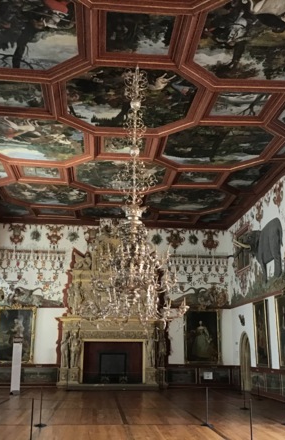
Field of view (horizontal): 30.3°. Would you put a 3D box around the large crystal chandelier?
[{"bbox_3d":[-0.184,-0.721,11.548,2.300,5.950,2.300,2,-14,-5],"label":"large crystal chandelier"}]

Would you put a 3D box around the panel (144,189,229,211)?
[{"bbox_3d":[2.100,-0.885,24.032,3.446,0.150,3.466,1,-14,-4],"label":"panel"}]

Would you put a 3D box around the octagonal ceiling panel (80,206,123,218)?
[{"bbox_3d":[-1.246,-0.382,26.056,3.399,0.150,1.716,1,-14,-4],"label":"octagonal ceiling panel"}]

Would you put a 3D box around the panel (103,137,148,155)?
[{"bbox_3d":[-0.608,-2.457,17.194,1.370,0.120,1.450,2,-14,-5],"label":"panel"}]

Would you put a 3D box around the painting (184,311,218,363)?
[{"bbox_3d":[2.975,5.804,25.996,1.862,2.541,0.120,1,-14,-4],"label":"painting"}]

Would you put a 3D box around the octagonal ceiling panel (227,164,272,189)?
[{"bbox_3d":[4.115,-1.727,20.689,1.178,0.150,2.759,1,-14,-4],"label":"octagonal ceiling panel"}]

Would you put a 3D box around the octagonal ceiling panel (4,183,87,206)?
[{"bbox_3d":[-4.141,-1.067,22.827,3.400,0.150,3.200,2,-14,-5],"label":"octagonal ceiling panel"}]

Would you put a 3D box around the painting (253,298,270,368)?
[{"bbox_3d":[4.761,4.579,21.070,0.100,2.520,1.660,2,-14,-5],"label":"painting"}]

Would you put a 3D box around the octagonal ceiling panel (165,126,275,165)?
[{"bbox_3d":[2.419,-2.391,17.349,3.360,0.150,3.400,2,-14,-5],"label":"octagonal ceiling panel"}]

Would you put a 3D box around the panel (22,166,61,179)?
[{"bbox_3d":[-3.874,-1.856,20.281,1.400,0.150,1.137,1,-14,-4],"label":"panel"}]

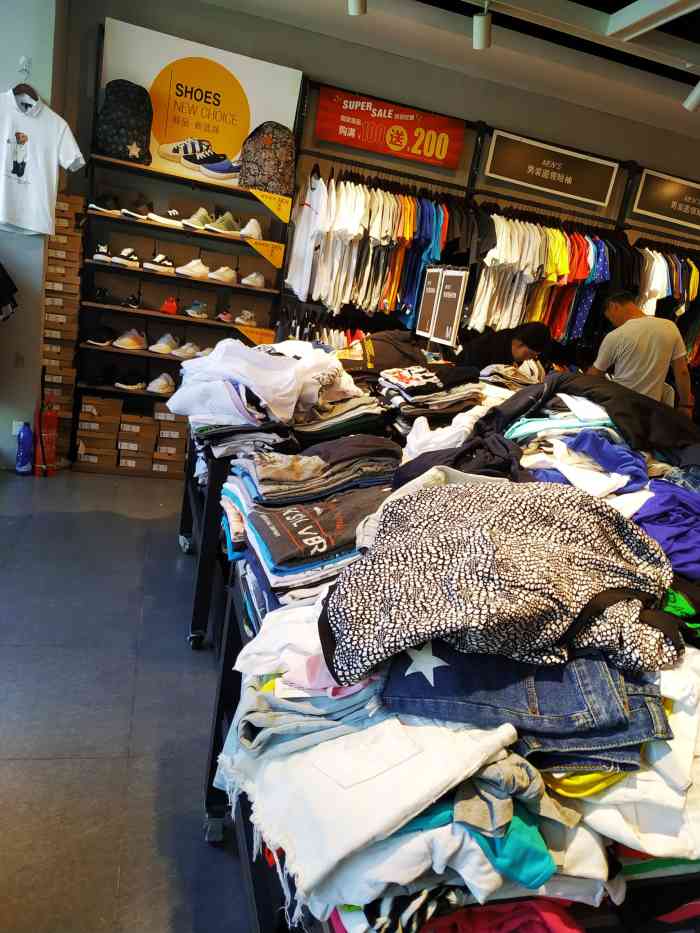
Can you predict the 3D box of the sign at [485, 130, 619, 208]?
[{"bbox_3d":[1.474,-2.142,4.680,1.040,0.300,0.030,5,15,-17],"label":"sign"}]

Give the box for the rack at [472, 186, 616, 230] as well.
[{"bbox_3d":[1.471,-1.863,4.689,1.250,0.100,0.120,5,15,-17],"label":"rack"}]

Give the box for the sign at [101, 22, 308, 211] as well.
[{"bbox_3d":[-0.912,-2.188,4.000,1.190,0.730,0.030,5,15,-17],"label":"sign"}]

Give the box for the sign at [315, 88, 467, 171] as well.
[{"bbox_3d":[0.282,-2.245,4.316,1.020,0.300,0.030,5,15,-17],"label":"sign"}]

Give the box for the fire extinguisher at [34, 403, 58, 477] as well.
[{"bbox_3d":[-1.905,-0.185,4.099,0.150,0.480,0.130,5,15,-17],"label":"fire extinguisher"}]

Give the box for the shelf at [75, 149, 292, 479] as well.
[{"bbox_3d":[-1.146,-0.891,4.354,1.200,1.950,0.360,5,15,-17],"label":"shelf"}]

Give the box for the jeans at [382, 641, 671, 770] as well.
[{"bbox_3d":[0.229,0.322,0.969,0.390,0.100,0.270,7,15,-9],"label":"jeans"}]

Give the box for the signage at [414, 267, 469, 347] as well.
[{"bbox_3d":[0.420,-0.735,2.955,0.040,0.330,0.400,4,16,-22],"label":"signage"}]

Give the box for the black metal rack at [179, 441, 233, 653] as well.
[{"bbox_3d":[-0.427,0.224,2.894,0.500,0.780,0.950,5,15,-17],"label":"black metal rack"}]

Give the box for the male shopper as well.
[{"bbox_3d":[1.471,-0.086,3.611,0.560,1.640,0.420,9,14,-5],"label":"male shopper"}]

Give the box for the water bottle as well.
[{"bbox_3d":[-2.038,-0.118,4.061,0.105,0.325,0.100,5,15,-17],"label":"water bottle"}]

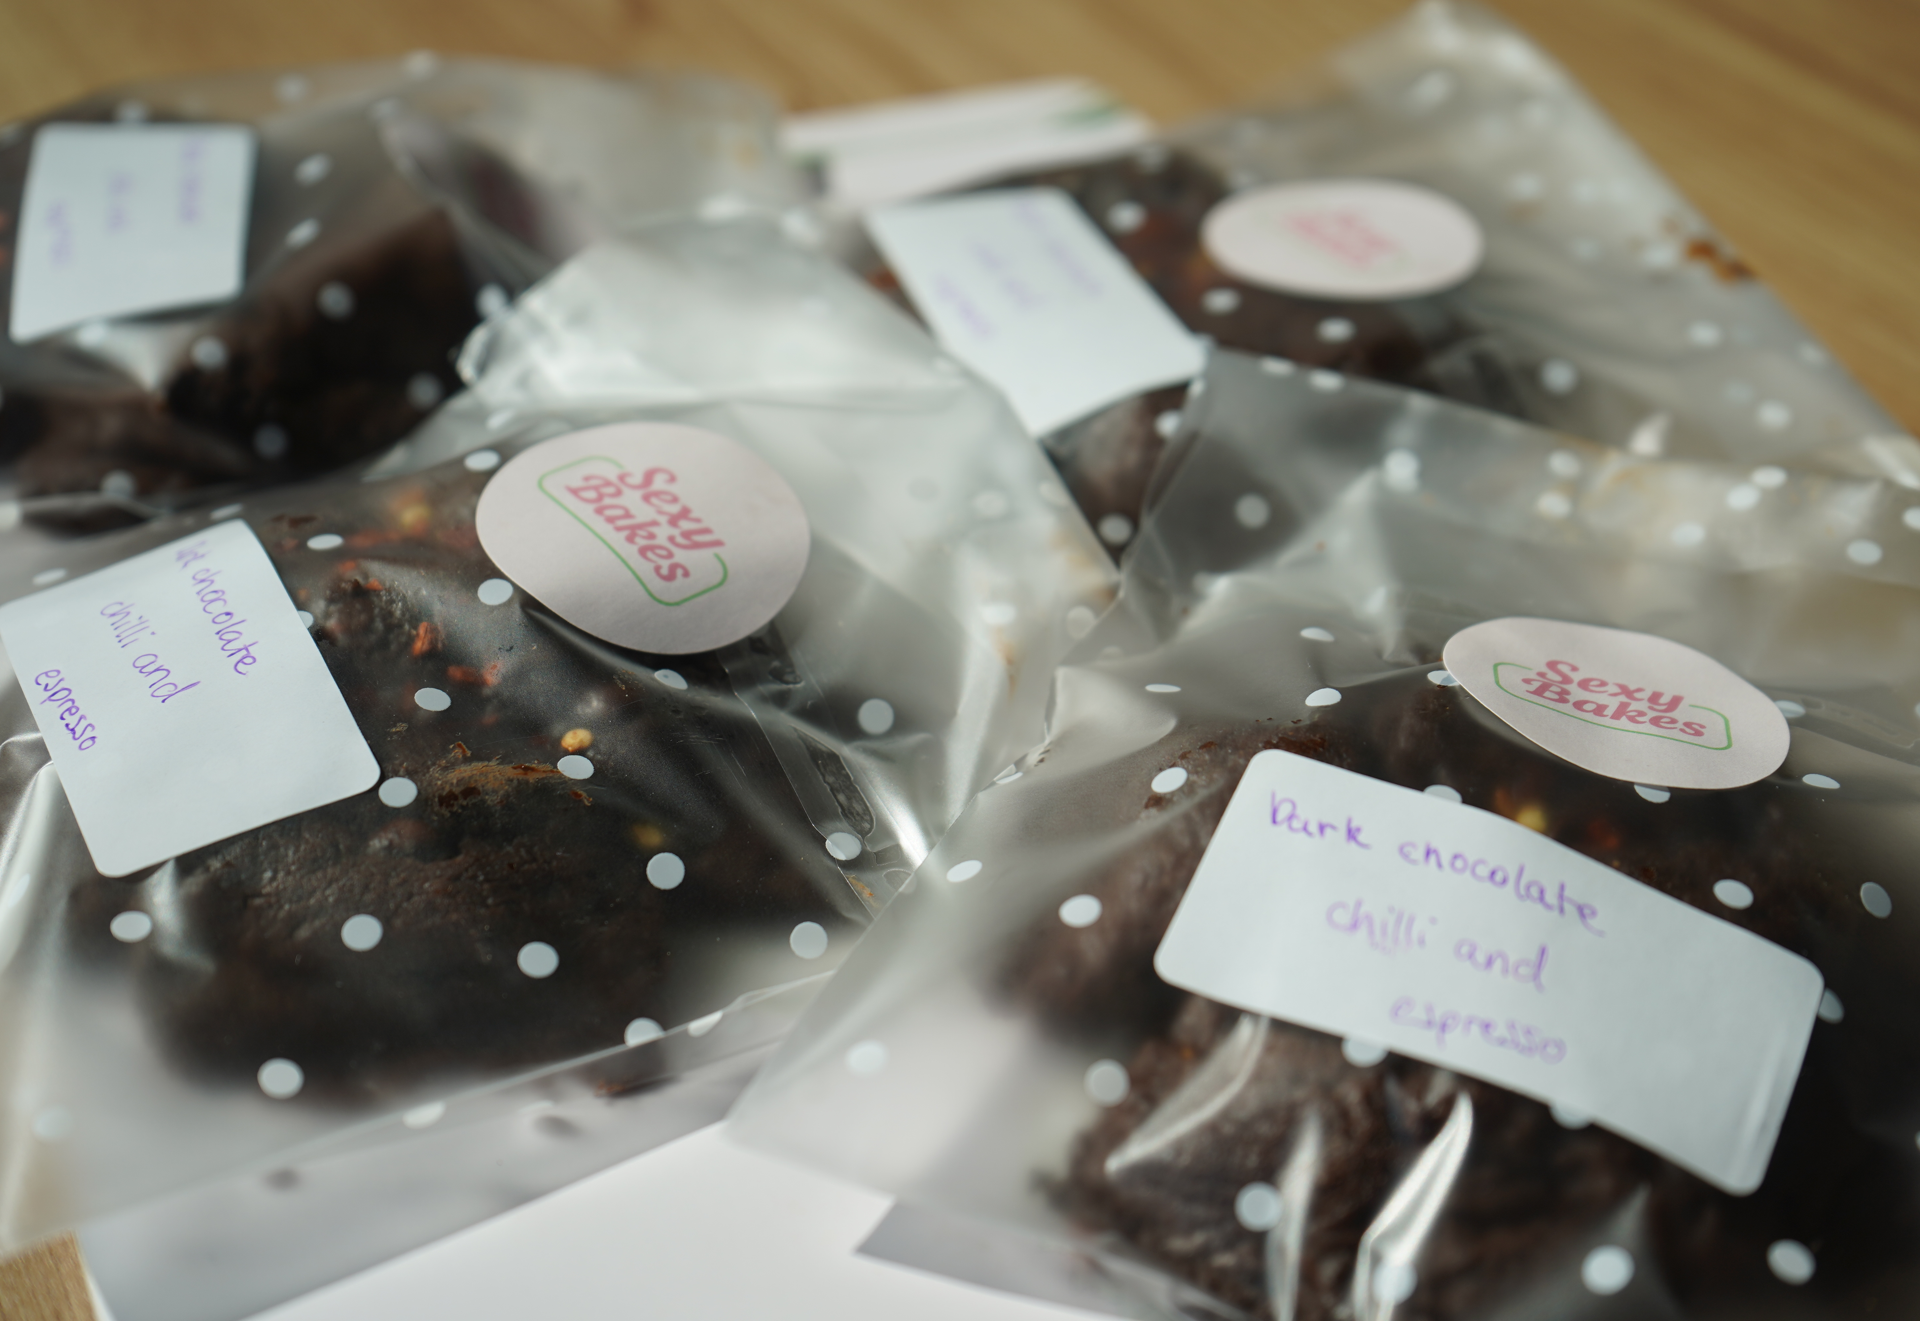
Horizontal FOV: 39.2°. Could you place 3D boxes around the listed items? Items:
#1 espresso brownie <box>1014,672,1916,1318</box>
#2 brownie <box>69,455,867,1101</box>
[{"bbox_3d":[0.058,0.039,0.303,0.086,0.033,0.074,12,40,14],"label":"espresso brownie"},{"bbox_3d":[-0.060,0.012,0.338,0.085,0.033,0.074,-12,40,-14],"label":"brownie"}]

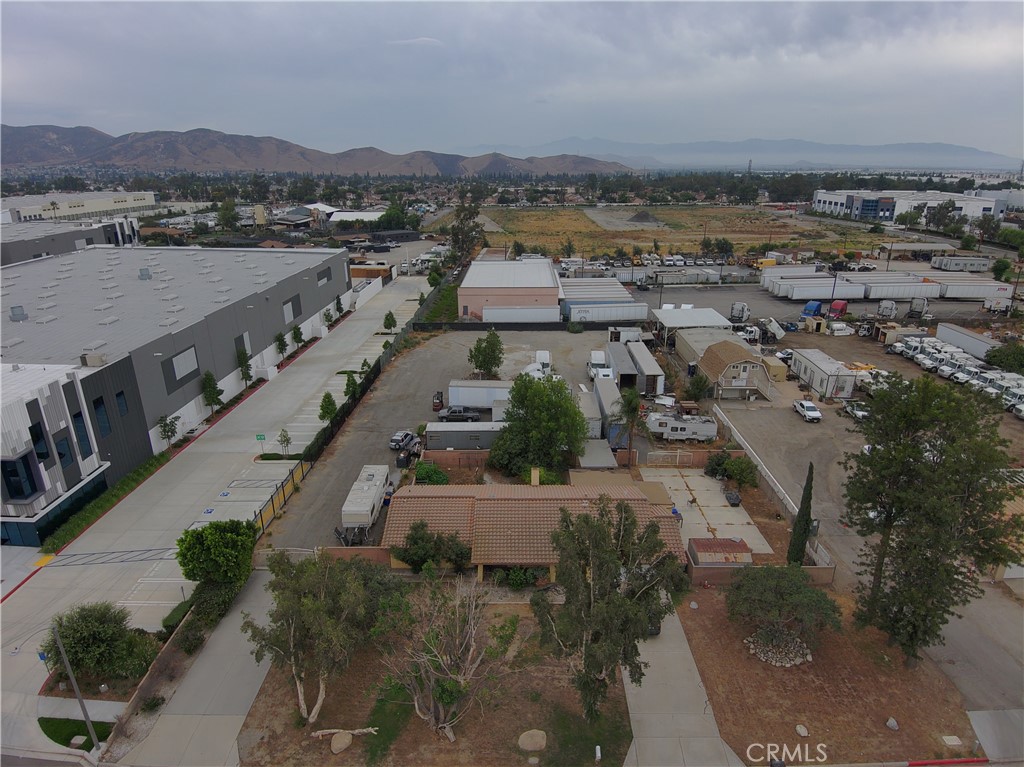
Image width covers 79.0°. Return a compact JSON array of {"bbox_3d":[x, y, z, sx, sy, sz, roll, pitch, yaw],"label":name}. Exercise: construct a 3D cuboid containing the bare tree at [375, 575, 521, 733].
[{"bbox_3d":[-2.952,15.611,34.681,7.900,9.000,7.200,0,19,0],"label":"bare tree"}]

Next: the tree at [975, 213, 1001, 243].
[{"bbox_3d":[199.950,-65.651,260.685,9.200,10.600,8.700,0,20,0],"label":"tree"}]

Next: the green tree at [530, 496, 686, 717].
[{"bbox_3d":[5.400,13.055,34.575,8.200,13.700,7.500,0,19,0],"label":"green tree"}]

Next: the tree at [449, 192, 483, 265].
[{"bbox_3d":[-15.702,-51.847,208.653,11.000,19.500,10.000,0,20,0],"label":"tree"}]

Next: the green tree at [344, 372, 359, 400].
[{"bbox_3d":[-22.000,0.547,85.062,2.000,4.300,2.000,0,19,0],"label":"green tree"}]

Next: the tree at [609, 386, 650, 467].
[{"bbox_3d":[12.834,4.751,65.740,4.600,9.200,4.400,0,19,0],"label":"tree"}]

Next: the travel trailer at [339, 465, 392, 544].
[{"bbox_3d":[-13.064,10.995,56.417,2.450,3.500,8.700,0,19,0],"label":"travel trailer"}]

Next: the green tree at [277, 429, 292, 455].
[{"bbox_3d":[-25.488,6.570,69.656,1.600,3.200,1.600,0,19,0],"label":"green tree"}]

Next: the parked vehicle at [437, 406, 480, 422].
[{"bbox_3d":[-6.594,3.817,78.783,5.270,1.750,1.850,0,20,0],"label":"parked vehicle"}]

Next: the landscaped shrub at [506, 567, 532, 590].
[{"bbox_3d":[0.541,14.920,47.679,1.850,1.700,1.700,0,20,0],"label":"landscaped shrub"}]

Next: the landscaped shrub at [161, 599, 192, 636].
[{"bbox_3d":[-23.400,16.367,44.188,1.400,1.150,3.200,0,19,0],"label":"landscaped shrub"}]

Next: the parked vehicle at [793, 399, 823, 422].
[{"bbox_3d":[37.936,3.395,79.926,1.900,1.780,5.300,0,20,-1],"label":"parked vehicle"}]

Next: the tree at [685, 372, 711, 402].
[{"bbox_3d":[25.900,0.343,86.261,3.300,3.900,3.200,0,19,0],"label":"tree"}]

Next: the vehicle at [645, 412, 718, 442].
[{"bbox_3d":[19.834,5.389,73.370,7.857,3.000,2.450,3,19,10],"label":"vehicle"}]

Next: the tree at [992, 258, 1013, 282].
[{"bbox_3d":[135.061,-31.230,171.025,4.700,5.900,4.500,0,20,0],"label":"tree"}]

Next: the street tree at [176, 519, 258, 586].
[{"bbox_3d":[-22.712,13.102,47.869,5.800,5.000,5.500,0,20,0],"label":"street tree"}]

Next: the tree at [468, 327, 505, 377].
[{"bbox_3d":[-3.728,-4.648,95.174,5.500,7.700,5.400,0,19,0],"label":"tree"}]

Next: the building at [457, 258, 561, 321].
[{"bbox_3d":[-0.315,-21.885,143.398,20.919,6.900,32.000,0,20,1],"label":"building"}]

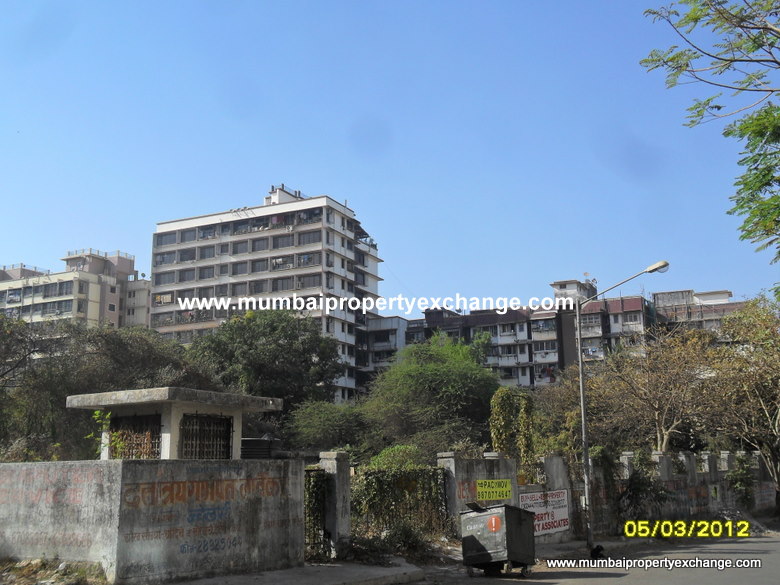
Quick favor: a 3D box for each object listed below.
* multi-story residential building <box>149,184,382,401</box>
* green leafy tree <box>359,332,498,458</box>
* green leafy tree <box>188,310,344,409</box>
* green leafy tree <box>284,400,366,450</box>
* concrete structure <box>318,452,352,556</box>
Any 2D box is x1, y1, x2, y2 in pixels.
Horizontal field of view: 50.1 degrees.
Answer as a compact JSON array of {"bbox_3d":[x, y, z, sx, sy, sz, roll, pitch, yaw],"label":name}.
[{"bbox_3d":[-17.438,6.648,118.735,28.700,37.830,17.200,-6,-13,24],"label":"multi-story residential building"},{"bbox_3d":[1.464,4.602,29.673,5.000,6.426,4.900,-1,-12,0],"label":"green leafy tree"},{"bbox_3d":[-7.716,6.301,51.803,9.690,10.530,9.210,-1,-12,0],"label":"green leafy tree"},{"bbox_3d":[-2.083,5.515,27.461,3.000,3.893,3.000,-1,-12,0],"label":"green leafy tree"},{"bbox_3d":[-1.108,4.232,16.647,0.420,2.046,0.420,-9,-14,32],"label":"concrete structure"}]

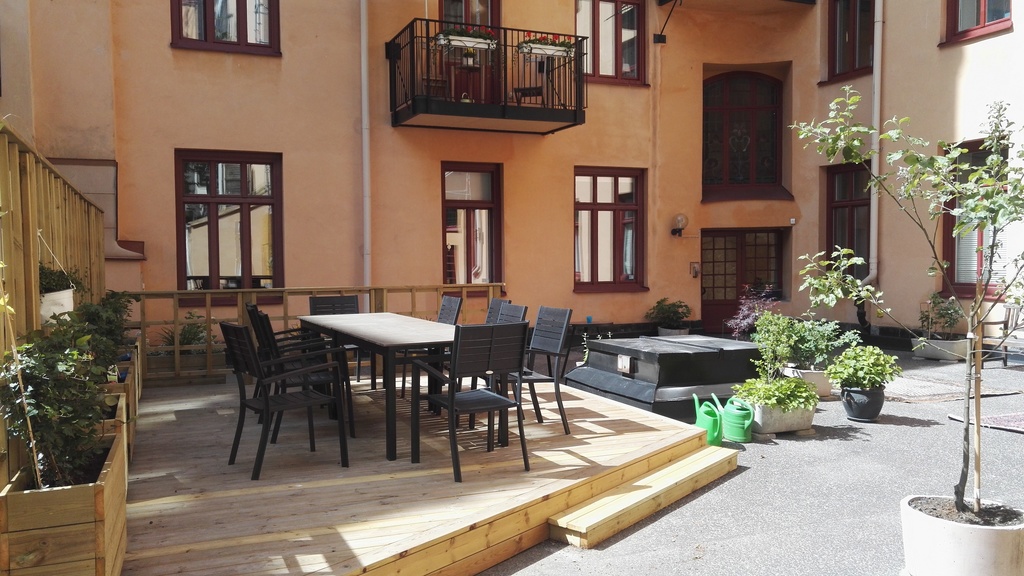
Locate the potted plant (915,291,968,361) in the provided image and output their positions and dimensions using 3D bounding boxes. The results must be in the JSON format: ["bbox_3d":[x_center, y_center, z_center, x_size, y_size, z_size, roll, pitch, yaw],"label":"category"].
[{"bbox_3d":[6.039,0.531,10.331,0.380,0.965,0.740,-2,2,-22],"label":"potted plant"}]

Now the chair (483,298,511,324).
[{"bbox_3d":[-0.328,0.561,6.498,0.590,0.910,0.570,-2,3,-29],"label":"chair"}]

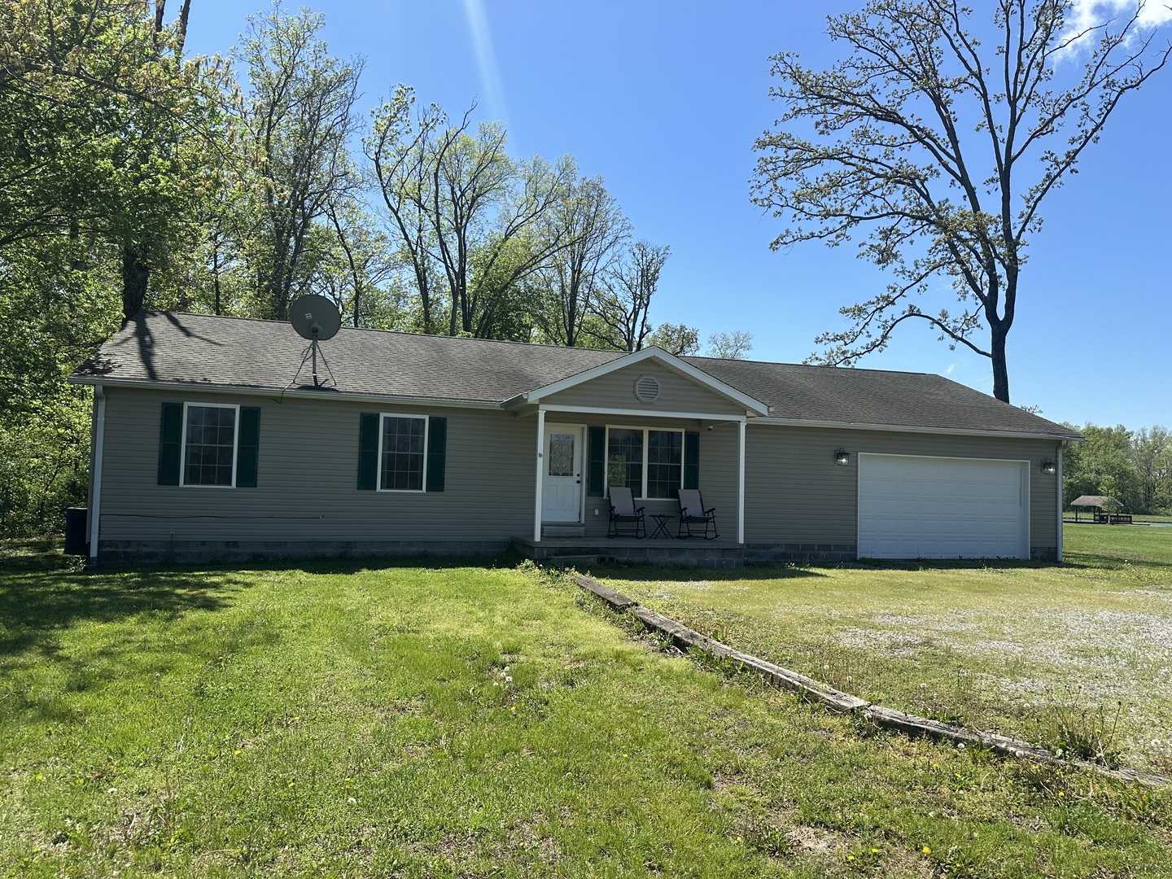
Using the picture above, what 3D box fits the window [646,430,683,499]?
[{"bbox_3d":[1.695,0.543,17.608,0.860,1.460,0.100,3,-3,-18],"label":"window"}]

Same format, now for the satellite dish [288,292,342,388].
[{"bbox_3d":[-5.226,-1.866,15.704,0.960,1.720,0.750,3,-3,-18],"label":"satellite dish"}]

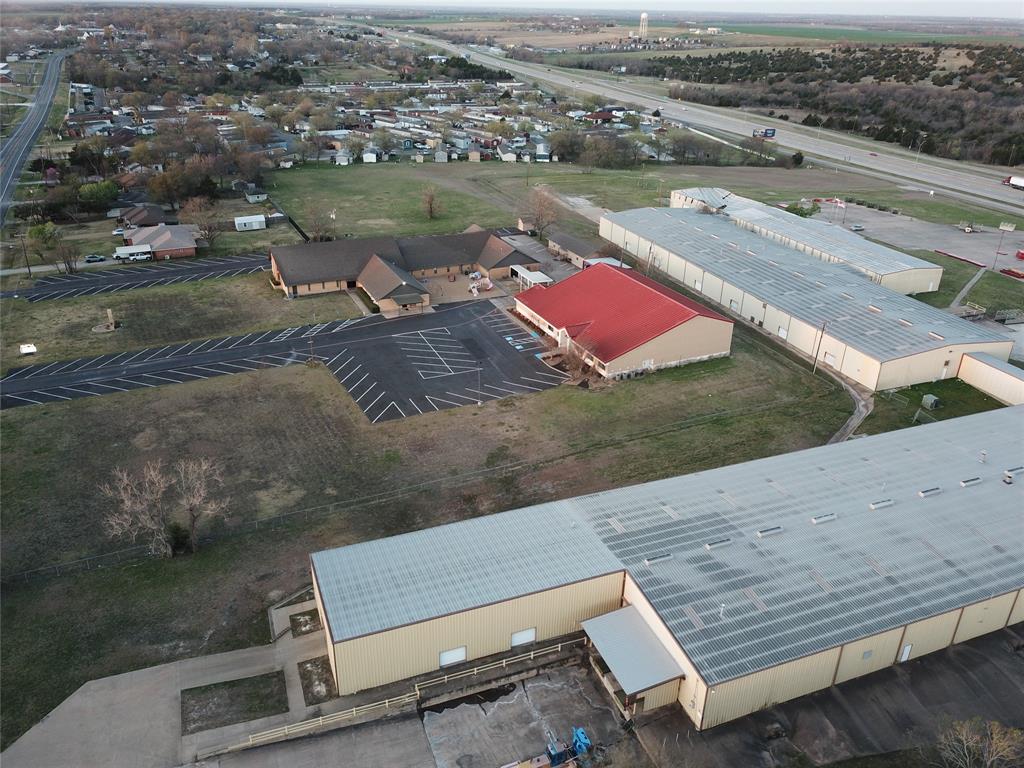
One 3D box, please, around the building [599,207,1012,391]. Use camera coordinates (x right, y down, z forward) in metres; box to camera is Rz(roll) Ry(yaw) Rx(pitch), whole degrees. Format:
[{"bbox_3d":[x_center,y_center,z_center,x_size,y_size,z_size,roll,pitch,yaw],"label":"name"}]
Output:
[{"bbox_3d":[59.798,-26.449,183.427,32.441,6.500,106.064,-9,28,-19],"label":"building"}]

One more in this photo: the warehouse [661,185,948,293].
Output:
[{"bbox_3d":[77.285,-42.905,217.772,18.949,6.375,91.344,-8,28,-18],"label":"warehouse"}]

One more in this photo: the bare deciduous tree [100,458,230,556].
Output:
[{"bbox_3d":[-39.288,14.713,88.920,13.200,12.500,9.500,1,26,0],"label":"bare deciduous tree"}]

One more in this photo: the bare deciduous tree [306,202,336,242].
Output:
[{"bbox_3d":[-53.247,-43.822,209.641,7.632,10.733,7.251,-5,27,-13],"label":"bare deciduous tree"}]

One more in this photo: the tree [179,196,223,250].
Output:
[{"bbox_3d":[-80.195,-42.377,202.585,11.063,13.437,10.510,-9,28,-20],"label":"tree"}]

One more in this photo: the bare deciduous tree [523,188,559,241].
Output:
[{"bbox_3d":[8.334,-47.274,214.390,9.478,14.847,9.004,2,26,2],"label":"bare deciduous tree"}]

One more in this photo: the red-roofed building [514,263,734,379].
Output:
[{"bbox_3d":[21.566,-14.789,155.476,27.982,8.892,36.656,-11,29,-23],"label":"red-roofed building"}]

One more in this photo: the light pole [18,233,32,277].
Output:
[{"bbox_3d":[-112.698,-29.401,178.079,2.200,10.627,0.600,1,26,0],"label":"light pole"}]

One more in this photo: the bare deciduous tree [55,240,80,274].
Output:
[{"bbox_3d":[-105.660,-29.886,182.439,5.219,7.897,4.958,-14,30,-28],"label":"bare deciduous tree"}]

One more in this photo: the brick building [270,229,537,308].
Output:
[{"bbox_3d":[-23.114,-28.273,181.891,61.500,8.300,40.000,-10,28,-21],"label":"brick building"}]

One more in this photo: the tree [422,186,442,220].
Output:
[{"bbox_3d":[-24.707,-55.106,234.674,5.797,9.906,5.508,-2,26,-6],"label":"tree"}]

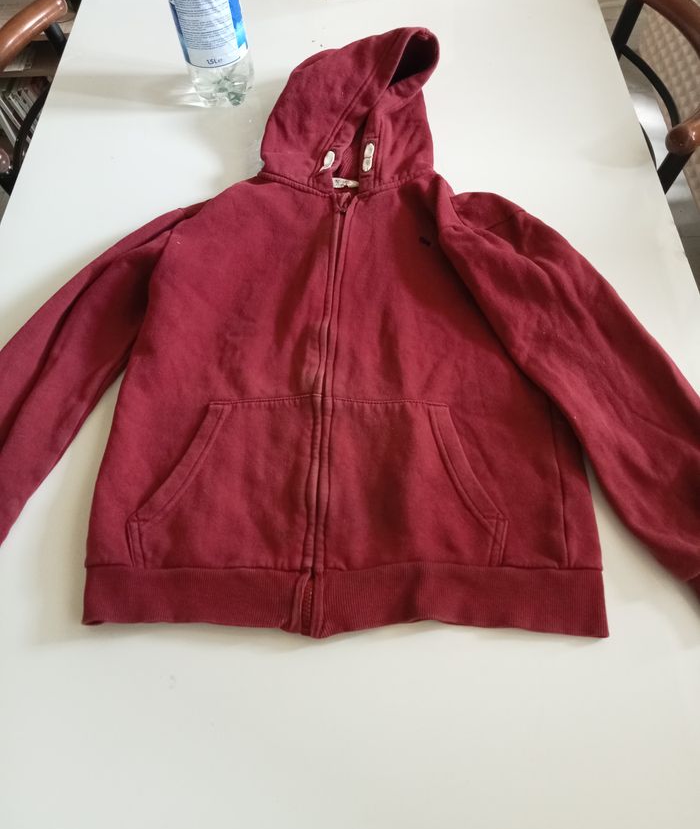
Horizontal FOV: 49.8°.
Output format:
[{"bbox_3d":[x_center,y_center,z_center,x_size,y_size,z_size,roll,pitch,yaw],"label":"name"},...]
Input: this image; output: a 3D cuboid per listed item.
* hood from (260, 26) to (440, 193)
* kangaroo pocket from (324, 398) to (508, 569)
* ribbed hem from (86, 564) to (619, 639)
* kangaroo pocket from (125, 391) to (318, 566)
[{"bbox_3d":[0.005,-0.410,1.002,0.223,0.075,0.304,1,57,2],"label":"hood"},{"bbox_3d":[0.058,0.062,0.713,0.170,0.020,0.175,1,57,2],"label":"kangaroo pocket"},{"bbox_3d":[-0.009,0.158,0.658,0.456,0.030,0.056,1,57,2],"label":"ribbed hem"},{"bbox_3d":[-0.118,0.061,0.719,0.168,0.020,0.184,1,57,2],"label":"kangaroo pocket"}]

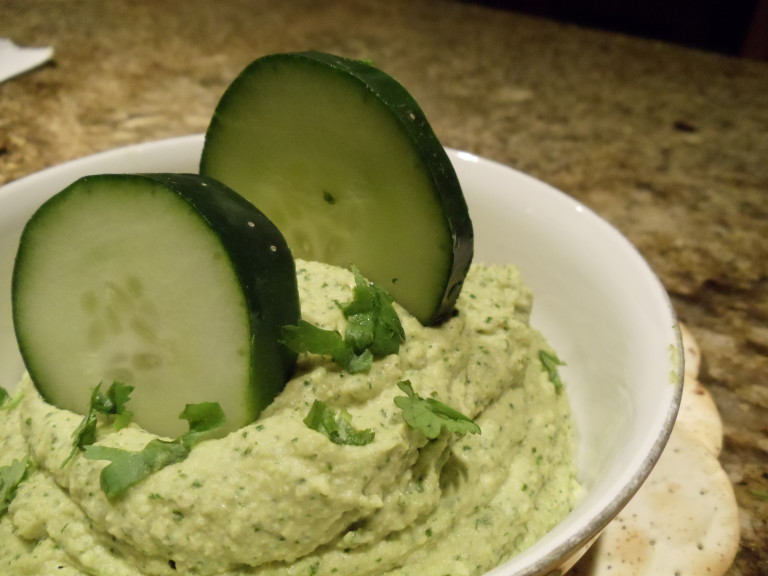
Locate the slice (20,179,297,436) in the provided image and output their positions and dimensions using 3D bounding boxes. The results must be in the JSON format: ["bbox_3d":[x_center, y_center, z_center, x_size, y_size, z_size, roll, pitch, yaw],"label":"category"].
[{"bbox_3d":[-0.040,0.005,0.170,0.051,0.051,0.015,15,16,23],"label":"slice"}]

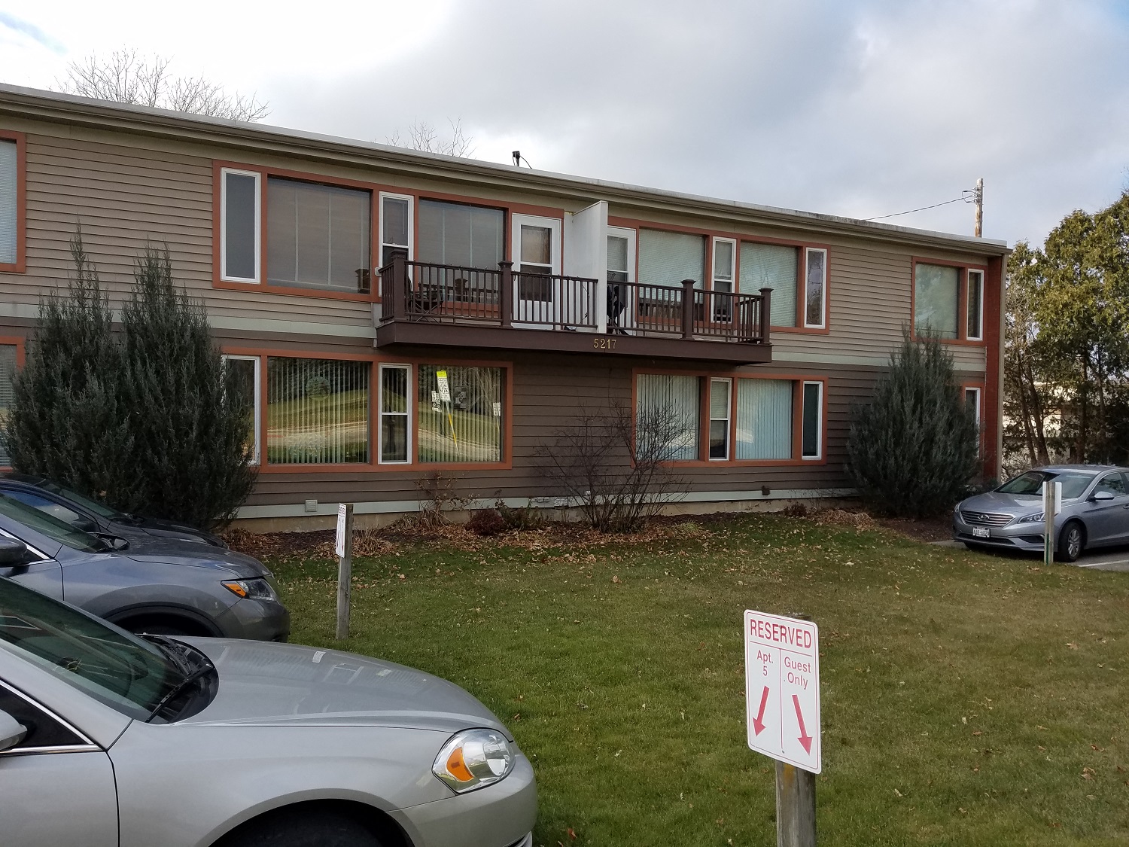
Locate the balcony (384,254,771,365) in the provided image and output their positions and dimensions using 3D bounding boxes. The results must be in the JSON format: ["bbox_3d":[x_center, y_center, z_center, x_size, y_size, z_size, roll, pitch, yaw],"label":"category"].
[{"bbox_3d":[0.450,-1.871,14.761,7.250,1.399,1.002,1,0,-27],"label":"balcony"}]

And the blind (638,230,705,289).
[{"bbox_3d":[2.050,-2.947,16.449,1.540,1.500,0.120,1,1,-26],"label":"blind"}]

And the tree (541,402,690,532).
[{"bbox_3d":[0.809,0.726,14.541,2.300,2.150,1.800,1,1,-26],"label":"tree"}]

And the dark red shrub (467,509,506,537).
[{"bbox_3d":[-1.271,1.625,13.883,0.600,0.440,0.550,1,1,0],"label":"dark red shrub"}]

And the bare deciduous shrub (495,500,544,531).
[{"bbox_3d":[-0.772,1.558,14.403,0.730,0.480,0.600,1,1,-26],"label":"bare deciduous shrub"}]

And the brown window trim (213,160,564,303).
[{"bbox_3d":[-2.604,-2.895,13.786,5.786,1.883,0.160,1,0,-27],"label":"brown window trim"}]

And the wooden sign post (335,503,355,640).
[{"bbox_3d":[-1.962,1.330,7.590,0.100,1.230,0.300,4,-1,-27],"label":"wooden sign post"}]

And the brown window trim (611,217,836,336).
[{"bbox_3d":[3.057,-2.842,16.683,5.743,1.883,0.160,1,0,-27],"label":"brown window trim"}]

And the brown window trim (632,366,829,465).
[{"bbox_3d":[3.479,-0.065,17.136,4.850,1.900,0.150,1,1,-26],"label":"brown window trim"}]

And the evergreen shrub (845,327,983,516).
[{"bbox_3d":[7.017,0.026,17.015,2.500,3.600,2.500,1,0,-27],"label":"evergreen shrub"}]

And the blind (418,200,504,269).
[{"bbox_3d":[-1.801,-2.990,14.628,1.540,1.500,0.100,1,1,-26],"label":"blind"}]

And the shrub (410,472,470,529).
[{"bbox_3d":[-2.045,1.269,13.943,0.880,0.900,0.700,1,1,-26],"label":"shrub"}]

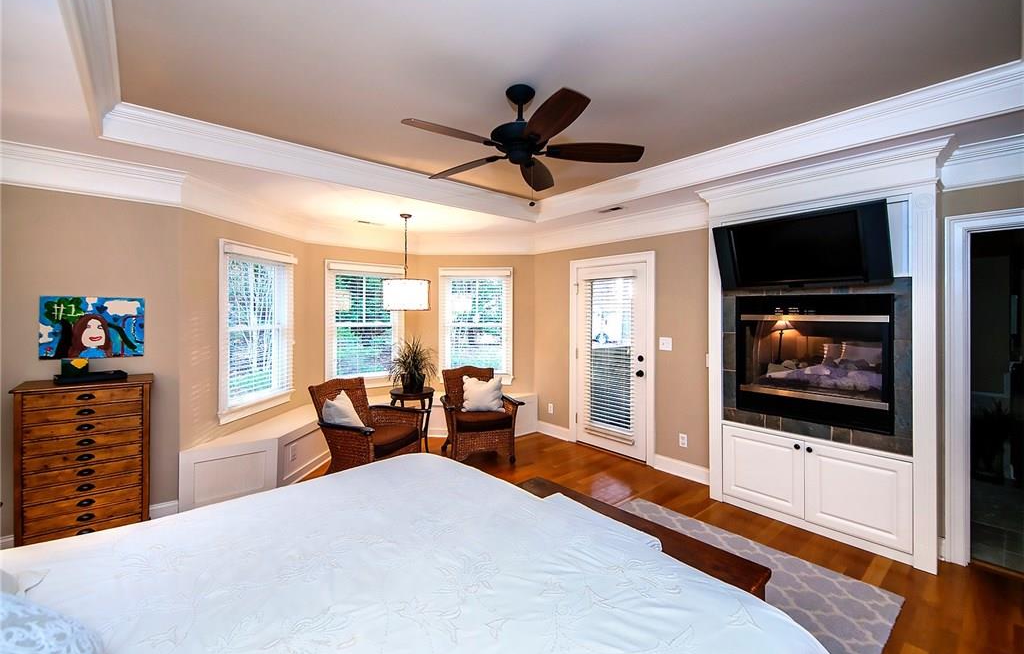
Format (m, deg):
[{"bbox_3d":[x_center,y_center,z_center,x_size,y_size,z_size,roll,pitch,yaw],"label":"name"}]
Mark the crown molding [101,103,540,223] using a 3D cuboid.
[{"bbox_3d":[-0.984,-1.186,3.383,3.407,0.199,0.122,-2,3,-41],"label":"crown molding"}]

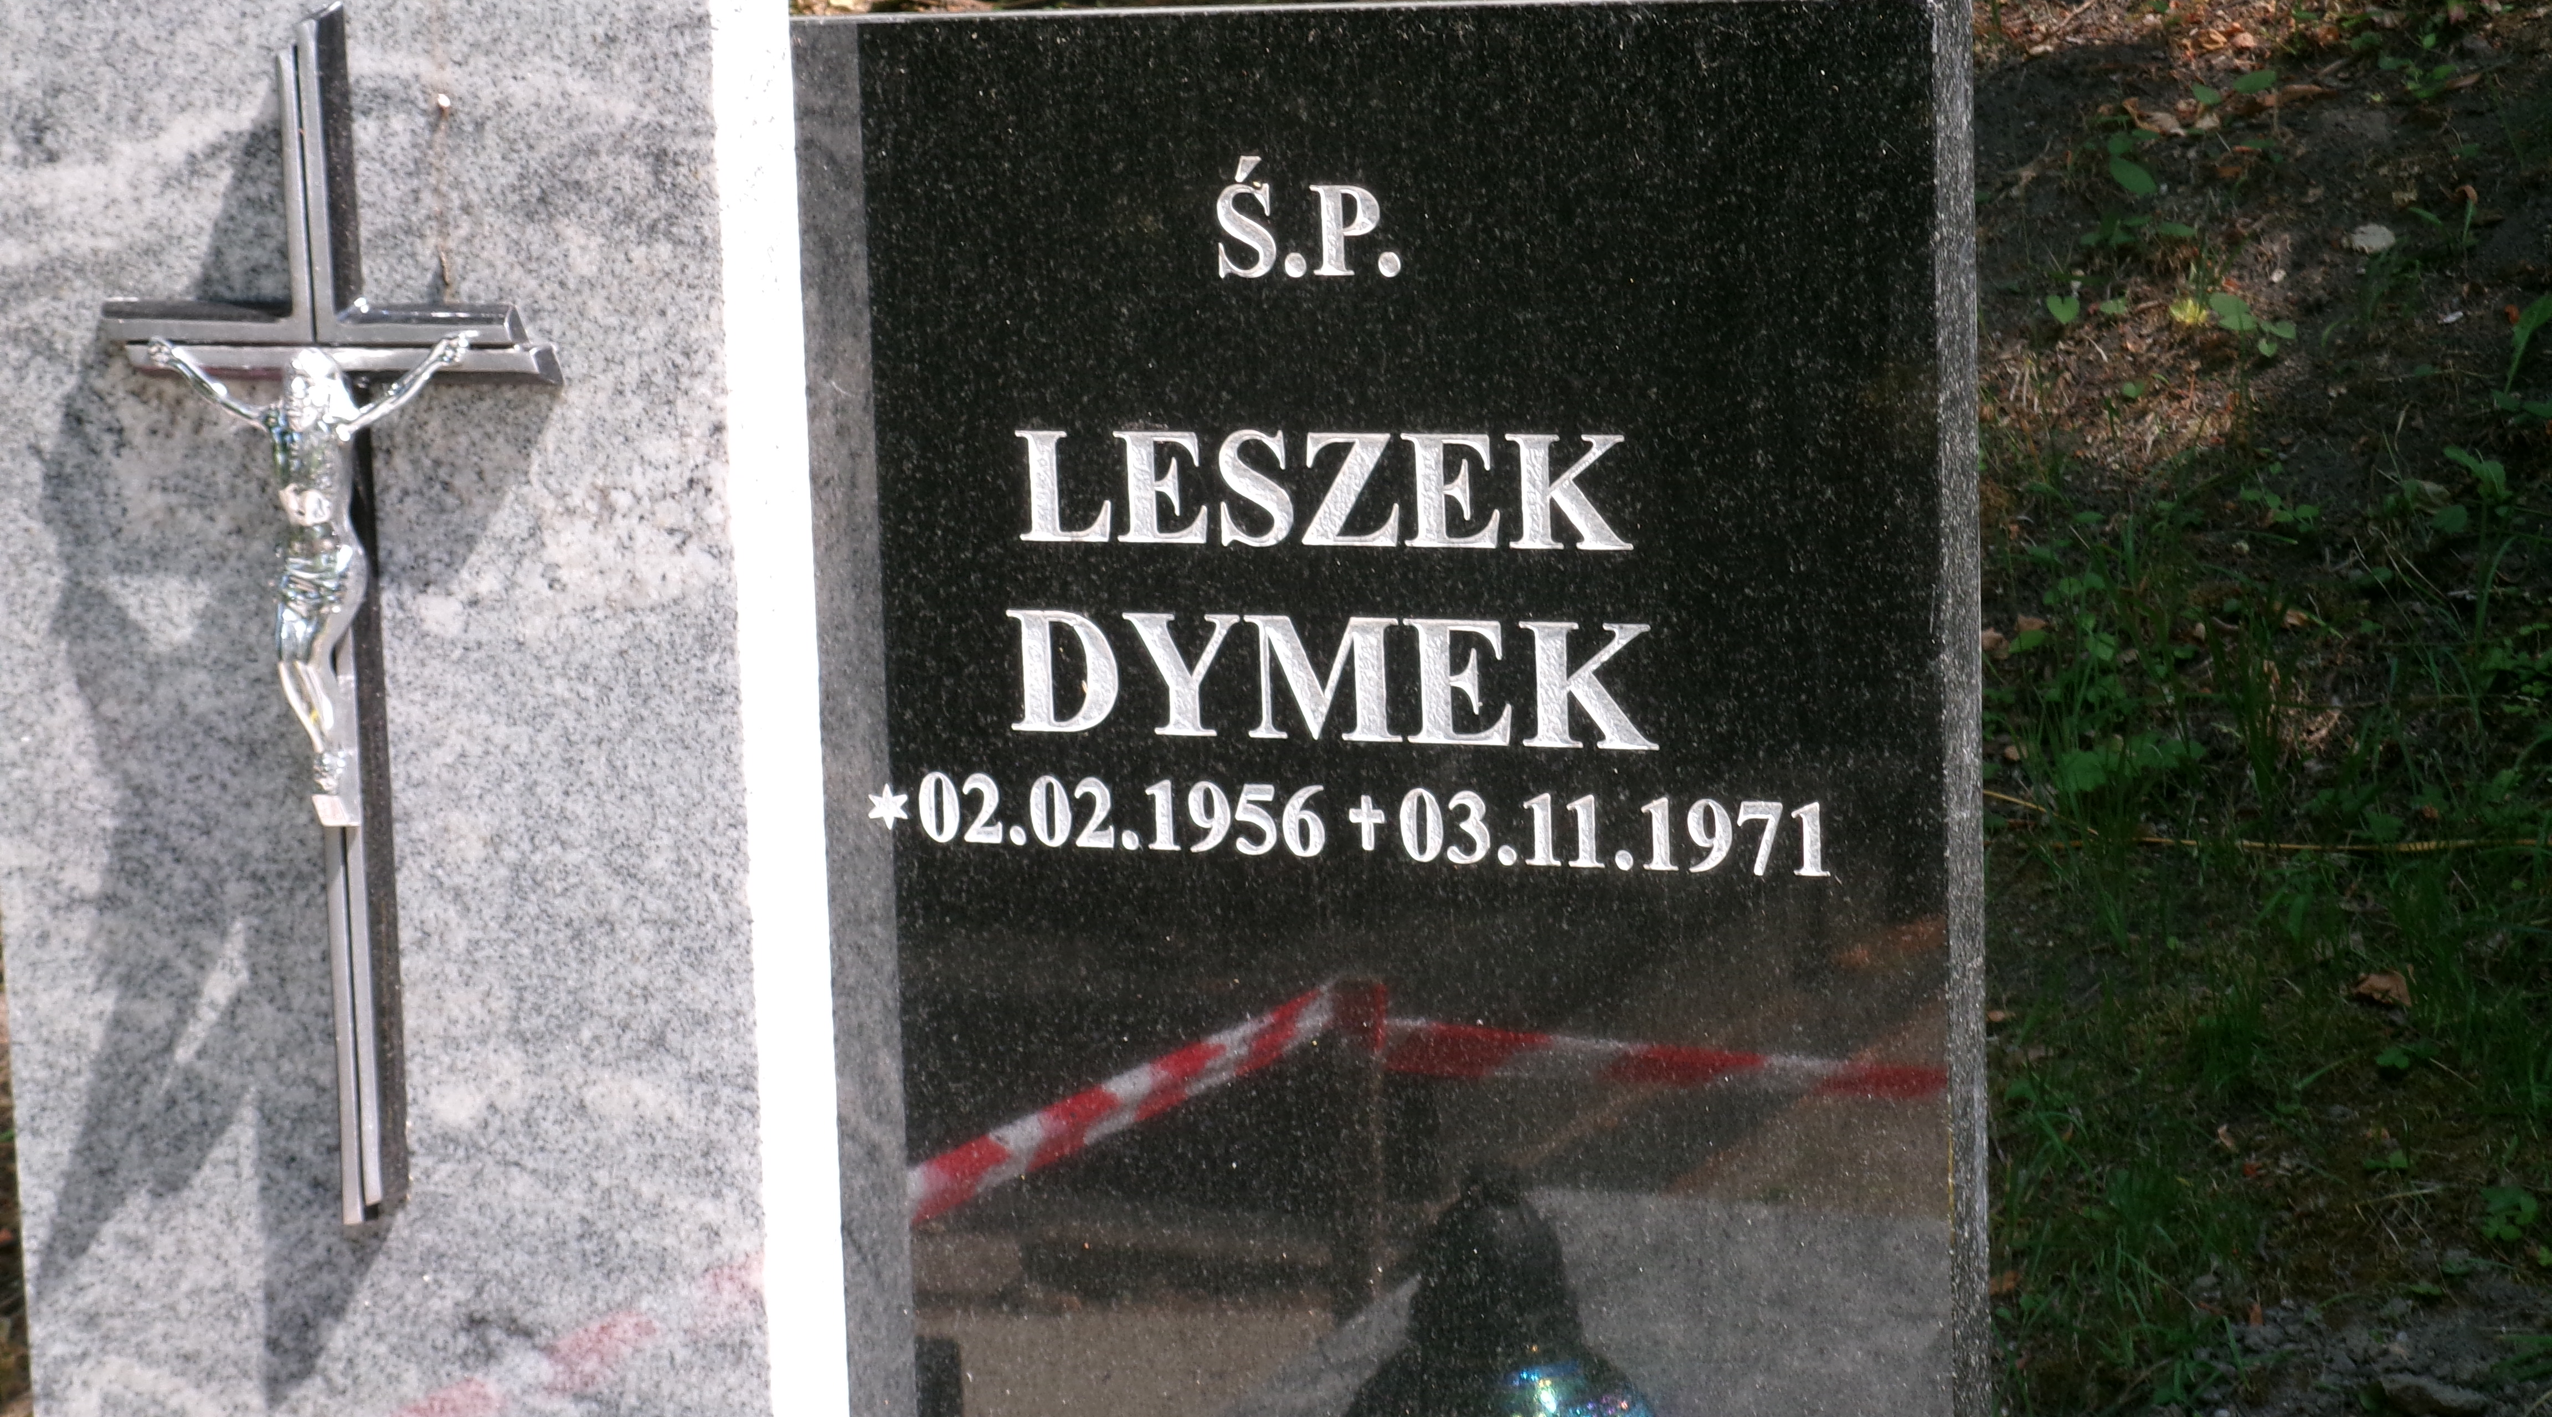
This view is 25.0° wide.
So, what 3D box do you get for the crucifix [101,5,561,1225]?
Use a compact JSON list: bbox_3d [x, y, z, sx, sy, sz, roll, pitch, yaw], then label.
[{"bbox_3d":[-0.367,-0.031,2.208,0.197,0.474,0.052,2,9,25],"label":"crucifix"}]

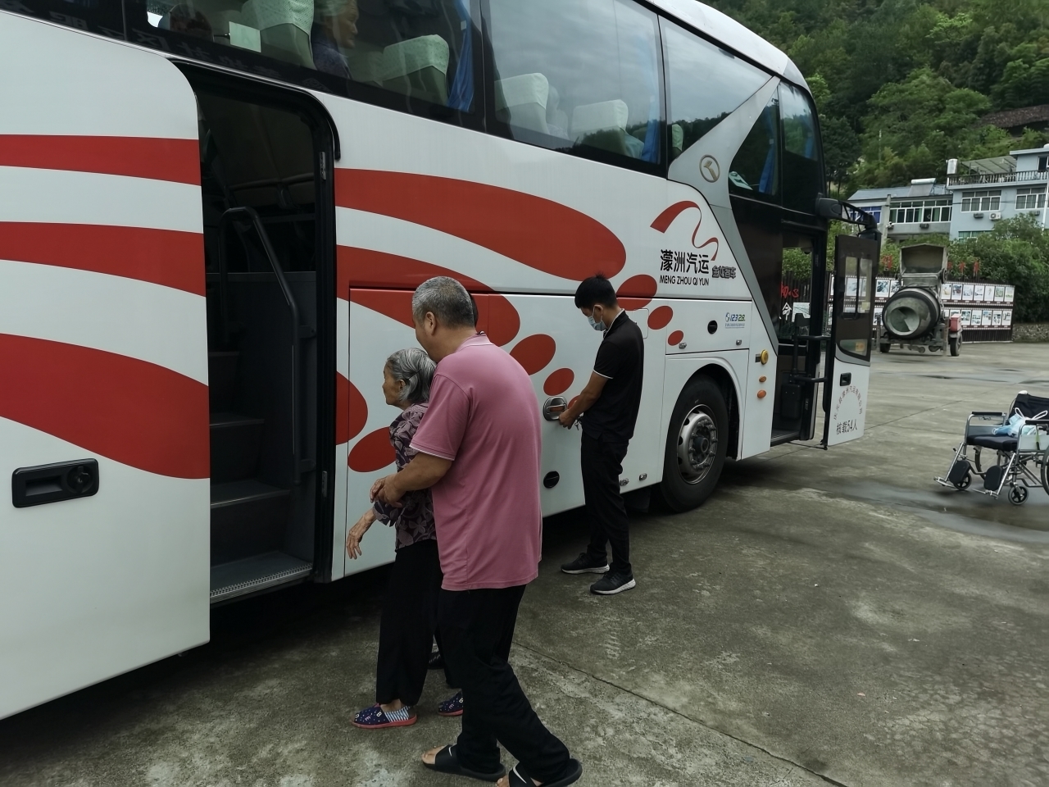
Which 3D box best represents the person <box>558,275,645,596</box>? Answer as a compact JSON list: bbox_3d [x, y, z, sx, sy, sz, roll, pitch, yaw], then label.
[{"bbox_3d":[0.430,0.215,4.390,0.500,1.710,0.500,0,7,-10],"label":"person"}]

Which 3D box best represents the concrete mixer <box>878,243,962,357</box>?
[{"bbox_3d":[11.200,-2.650,22.400,2.050,3.050,2.500,7,9,38],"label":"concrete mixer"}]

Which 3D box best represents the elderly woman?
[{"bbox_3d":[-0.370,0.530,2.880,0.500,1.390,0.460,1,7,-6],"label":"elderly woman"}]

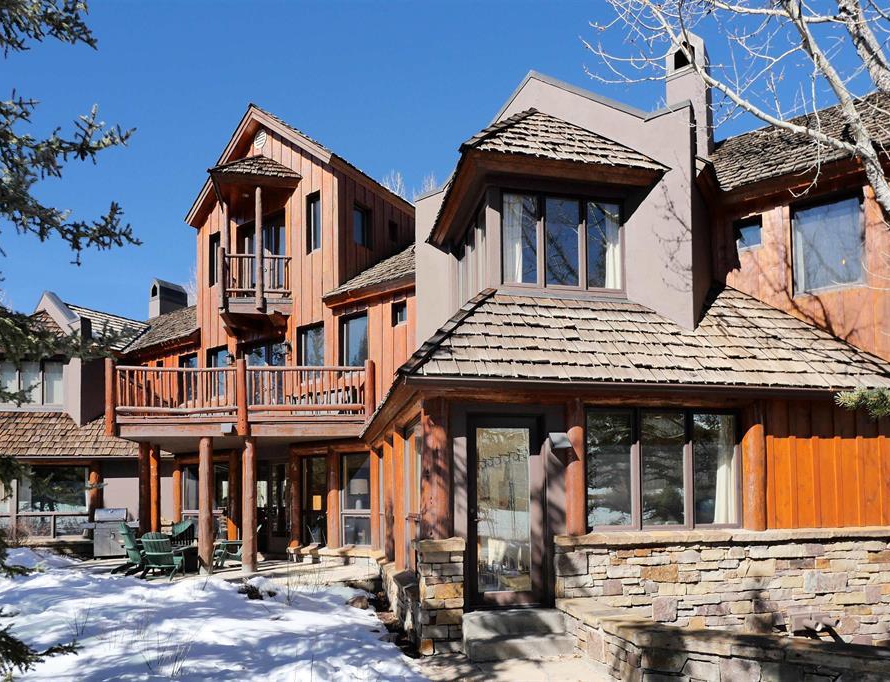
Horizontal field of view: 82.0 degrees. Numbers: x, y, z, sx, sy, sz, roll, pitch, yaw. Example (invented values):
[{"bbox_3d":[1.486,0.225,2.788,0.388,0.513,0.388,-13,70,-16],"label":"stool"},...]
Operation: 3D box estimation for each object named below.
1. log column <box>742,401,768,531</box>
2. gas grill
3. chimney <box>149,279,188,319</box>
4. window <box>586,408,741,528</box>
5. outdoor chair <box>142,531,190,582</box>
[{"bbox_3d":[3.767,1.519,6.220,0.250,1.570,0.250,0,-3,-12],"label":"log column"},{"bbox_3d":[-8.087,4.626,12.300,1.200,1.200,0.620,1,-3,-25],"label":"gas grill"},{"bbox_3d":[-8.806,-1.354,16.300,0.720,1.350,0.880,-2,-3,33],"label":"chimney"},{"bbox_3d":[2.578,1.516,5.990,2.020,1.400,0.150,0,-3,-12],"label":"window"},{"bbox_3d":[-4.924,3.790,9.000,0.700,0.850,0.820,0,-3,-10],"label":"outdoor chair"}]

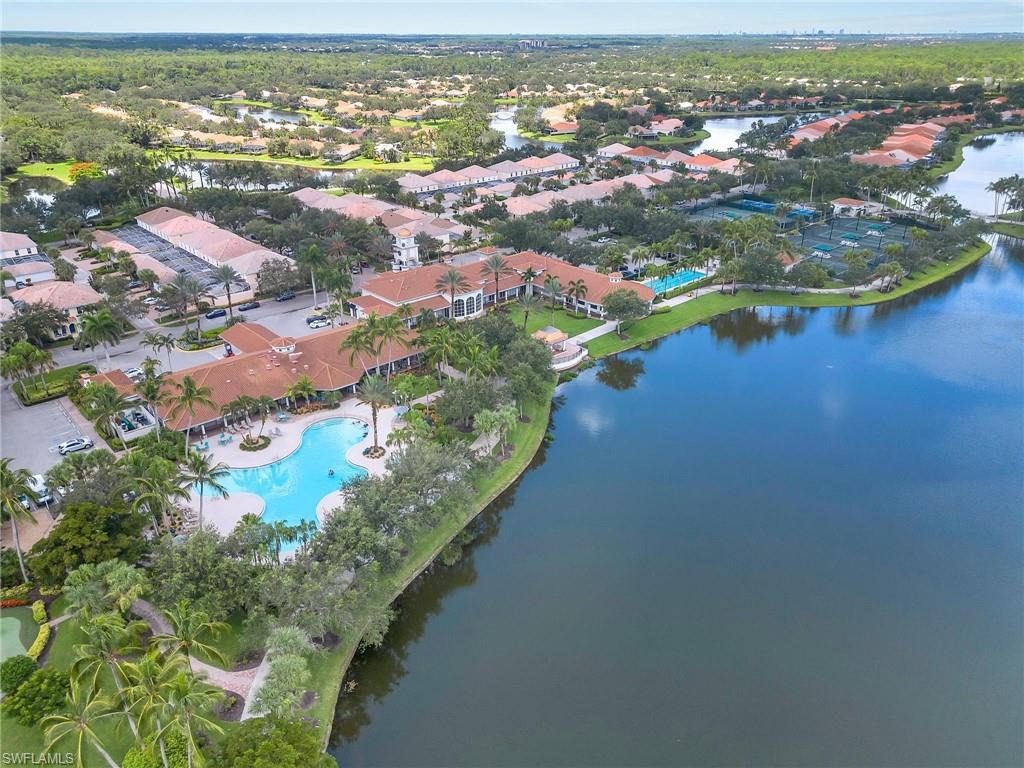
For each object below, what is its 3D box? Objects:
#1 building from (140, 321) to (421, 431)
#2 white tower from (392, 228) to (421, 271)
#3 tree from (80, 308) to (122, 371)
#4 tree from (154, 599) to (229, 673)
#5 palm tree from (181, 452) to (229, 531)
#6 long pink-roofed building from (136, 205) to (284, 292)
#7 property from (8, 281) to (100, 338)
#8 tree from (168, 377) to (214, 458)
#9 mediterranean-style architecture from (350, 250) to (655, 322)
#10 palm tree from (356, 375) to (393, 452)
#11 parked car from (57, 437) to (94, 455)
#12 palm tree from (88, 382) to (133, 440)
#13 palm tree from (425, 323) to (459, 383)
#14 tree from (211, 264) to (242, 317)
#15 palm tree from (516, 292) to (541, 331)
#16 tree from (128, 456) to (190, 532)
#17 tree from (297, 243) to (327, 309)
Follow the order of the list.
[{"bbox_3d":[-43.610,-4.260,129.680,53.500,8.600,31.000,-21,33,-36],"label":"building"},{"bbox_3d":[-29.760,-36.240,198.200,6.000,13.710,6.000,-18,32,-31],"label":"white tower"},{"bbox_3d":[-81.400,-8.260,142.640,8.520,13.210,8.520,-15,30,-28],"label":"tree"},{"bbox_3d":[-28.480,25.910,63.690,7.200,13.000,7.200,0,26,0],"label":"tree"},{"bbox_3d":[-38.690,14.110,88.660,6.200,12.000,6.200,0,26,0],"label":"palm tree"},{"bbox_3d":[-84.980,-39.410,200.390,13.500,8.800,81.200,-22,34,-38],"label":"long pink-roofed building"},{"bbox_3d":[-99.140,-17.070,155.070,13.500,8.800,14.000,-23,35,-39],"label":"property"},{"bbox_3d":[-50.310,5.740,113.560,7.220,14.190,7.220,-13,29,-24],"label":"tree"},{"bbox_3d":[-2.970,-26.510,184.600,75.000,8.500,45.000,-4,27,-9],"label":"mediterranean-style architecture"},{"bbox_3d":[-21.870,5.110,115.360,5.910,13.760,5.910,-5,27,-11],"label":"palm tree"},{"bbox_3d":[-67.700,9.280,110.000,4.600,1.600,1.870,-20,33,-35],"label":"parked car"},{"bbox_3d":[-65.100,5.540,117.280,7.970,11.200,7.970,-16,31,-29],"label":"palm tree"},{"bbox_3d":[-12.690,-4.520,127.110,6.000,11.500,6.000,0,26,0],"label":"palm tree"},{"bbox_3d":[-67.170,-21.500,169.310,7.780,13.100,7.780,-10,28,-20],"label":"tree"},{"bbox_3d":[3.850,-16.610,164.750,5.410,8.540,5.410,1,27,1],"label":"palm tree"},{"bbox_3d":[-44.250,14.330,88.970,7.300,11.300,7.300,0,26,0],"label":"tree"},{"bbox_3d":[-48.870,-26.330,175.430,7.310,16.300,7.310,-7,27,-14],"label":"tree"}]

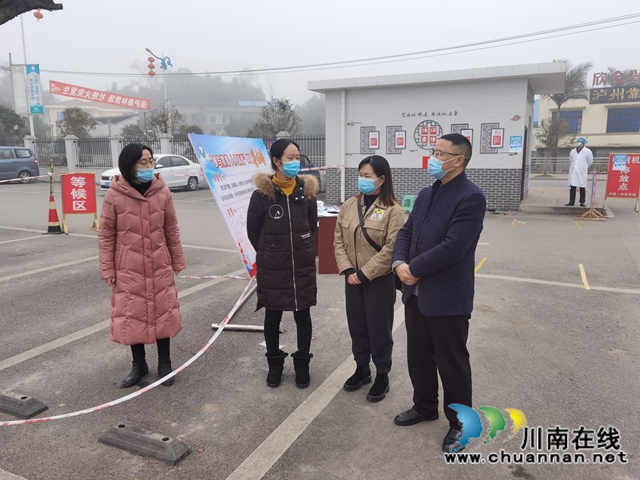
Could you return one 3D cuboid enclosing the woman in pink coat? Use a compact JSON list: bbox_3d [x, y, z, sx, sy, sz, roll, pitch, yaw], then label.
[{"bbox_3d":[-1.196,0.178,3.354,0.550,1.636,0.380,-4,11,-21],"label":"woman in pink coat"}]

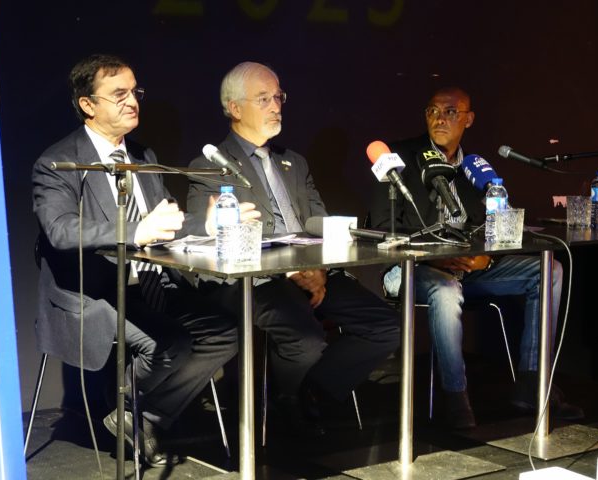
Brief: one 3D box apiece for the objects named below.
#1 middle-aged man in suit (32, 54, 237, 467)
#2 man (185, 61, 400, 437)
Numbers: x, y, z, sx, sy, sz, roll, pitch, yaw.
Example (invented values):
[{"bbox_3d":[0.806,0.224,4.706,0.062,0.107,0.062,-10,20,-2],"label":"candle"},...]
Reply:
[{"bbox_3d":[-0.547,0.072,4.236,0.580,1.341,0.720,-5,8,-43],"label":"middle-aged man in suit"},{"bbox_3d":[-0.012,0.029,4.690,0.560,1.310,0.680,-5,8,-41],"label":"man"}]

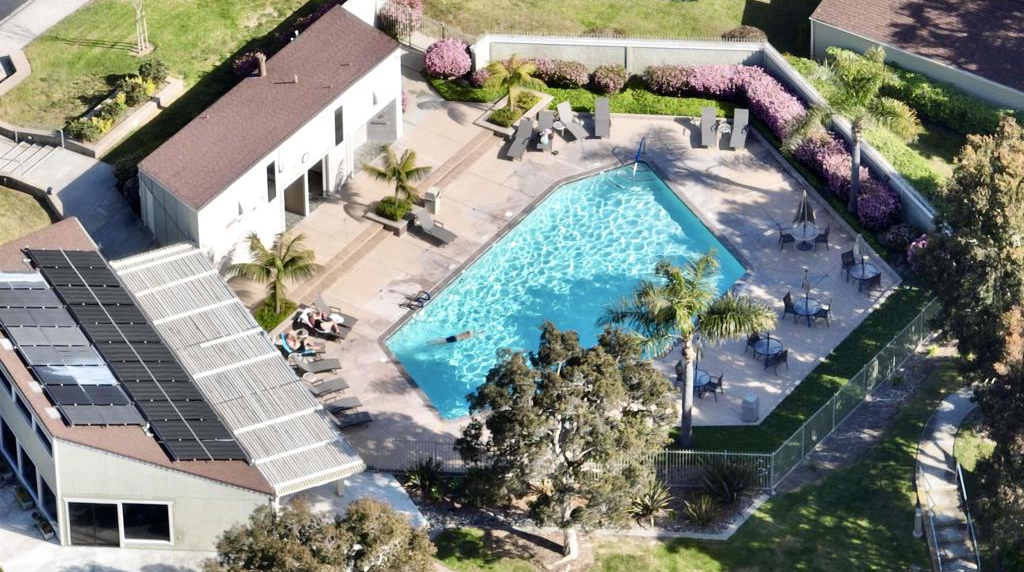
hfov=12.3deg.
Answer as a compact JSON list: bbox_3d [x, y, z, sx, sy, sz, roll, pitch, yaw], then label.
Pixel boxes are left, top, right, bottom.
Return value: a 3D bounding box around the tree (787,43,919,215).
[{"bbox_3d":[13.101,-5.515,181.328,5.200,6.100,4.900,0,36,0],"label":"tree"}]

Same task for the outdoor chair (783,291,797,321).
[{"bbox_3d":[10.416,0.726,177.256,0.610,0.880,0.580,22,42,27],"label":"outdoor chair"}]

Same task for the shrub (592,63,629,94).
[{"bbox_3d":[3.959,-8.340,191.425,1.430,1.250,1.400,-1,36,0],"label":"shrub"}]

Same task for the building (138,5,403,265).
[{"bbox_3d":[-9.351,-5.899,185.951,5.225,4.220,16.176,21,41,27],"label":"building"}]

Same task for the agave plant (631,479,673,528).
[{"bbox_3d":[4.952,7.838,168.937,1.500,1.500,1.400,-1,36,0],"label":"agave plant"}]

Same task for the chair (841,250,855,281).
[{"bbox_3d":[12.780,-0.788,179.304,0.580,0.880,0.610,-22,41,-27],"label":"chair"}]

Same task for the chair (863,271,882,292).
[{"bbox_3d":[13.672,-0.205,180.435,0.600,0.880,0.620,-29,44,-33],"label":"chair"}]

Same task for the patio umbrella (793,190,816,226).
[{"bbox_3d":[11.239,-2.548,182.314,0.920,2.540,0.900,-1,36,0],"label":"patio umbrella"}]

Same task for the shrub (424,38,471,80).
[{"bbox_3d":[-2.607,-9.136,192.537,1.850,1.600,1.800,-1,36,0],"label":"shrub"}]

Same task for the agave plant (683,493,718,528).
[{"bbox_3d":[6.636,7.903,167.661,1.300,1.100,1.200,0,36,0],"label":"agave plant"}]

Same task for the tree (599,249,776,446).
[{"bbox_3d":[6.364,2.904,170.790,6.000,7.300,5.700,-1,36,0],"label":"tree"}]

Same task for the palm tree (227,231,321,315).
[{"bbox_3d":[-8.853,-0.241,178.500,3.450,3.150,3.300,-1,36,0],"label":"palm tree"}]

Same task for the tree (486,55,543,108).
[{"bbox_3d":[0.016,-7.929,187.141,2.350,2.400,2.200,0,36,0],"label":"tree"}]

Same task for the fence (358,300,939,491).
[{"bbox_3d":[6.340,5.283,172.245,22.929,1.750,6.614,-13,37,-16],"label":"fence"}]

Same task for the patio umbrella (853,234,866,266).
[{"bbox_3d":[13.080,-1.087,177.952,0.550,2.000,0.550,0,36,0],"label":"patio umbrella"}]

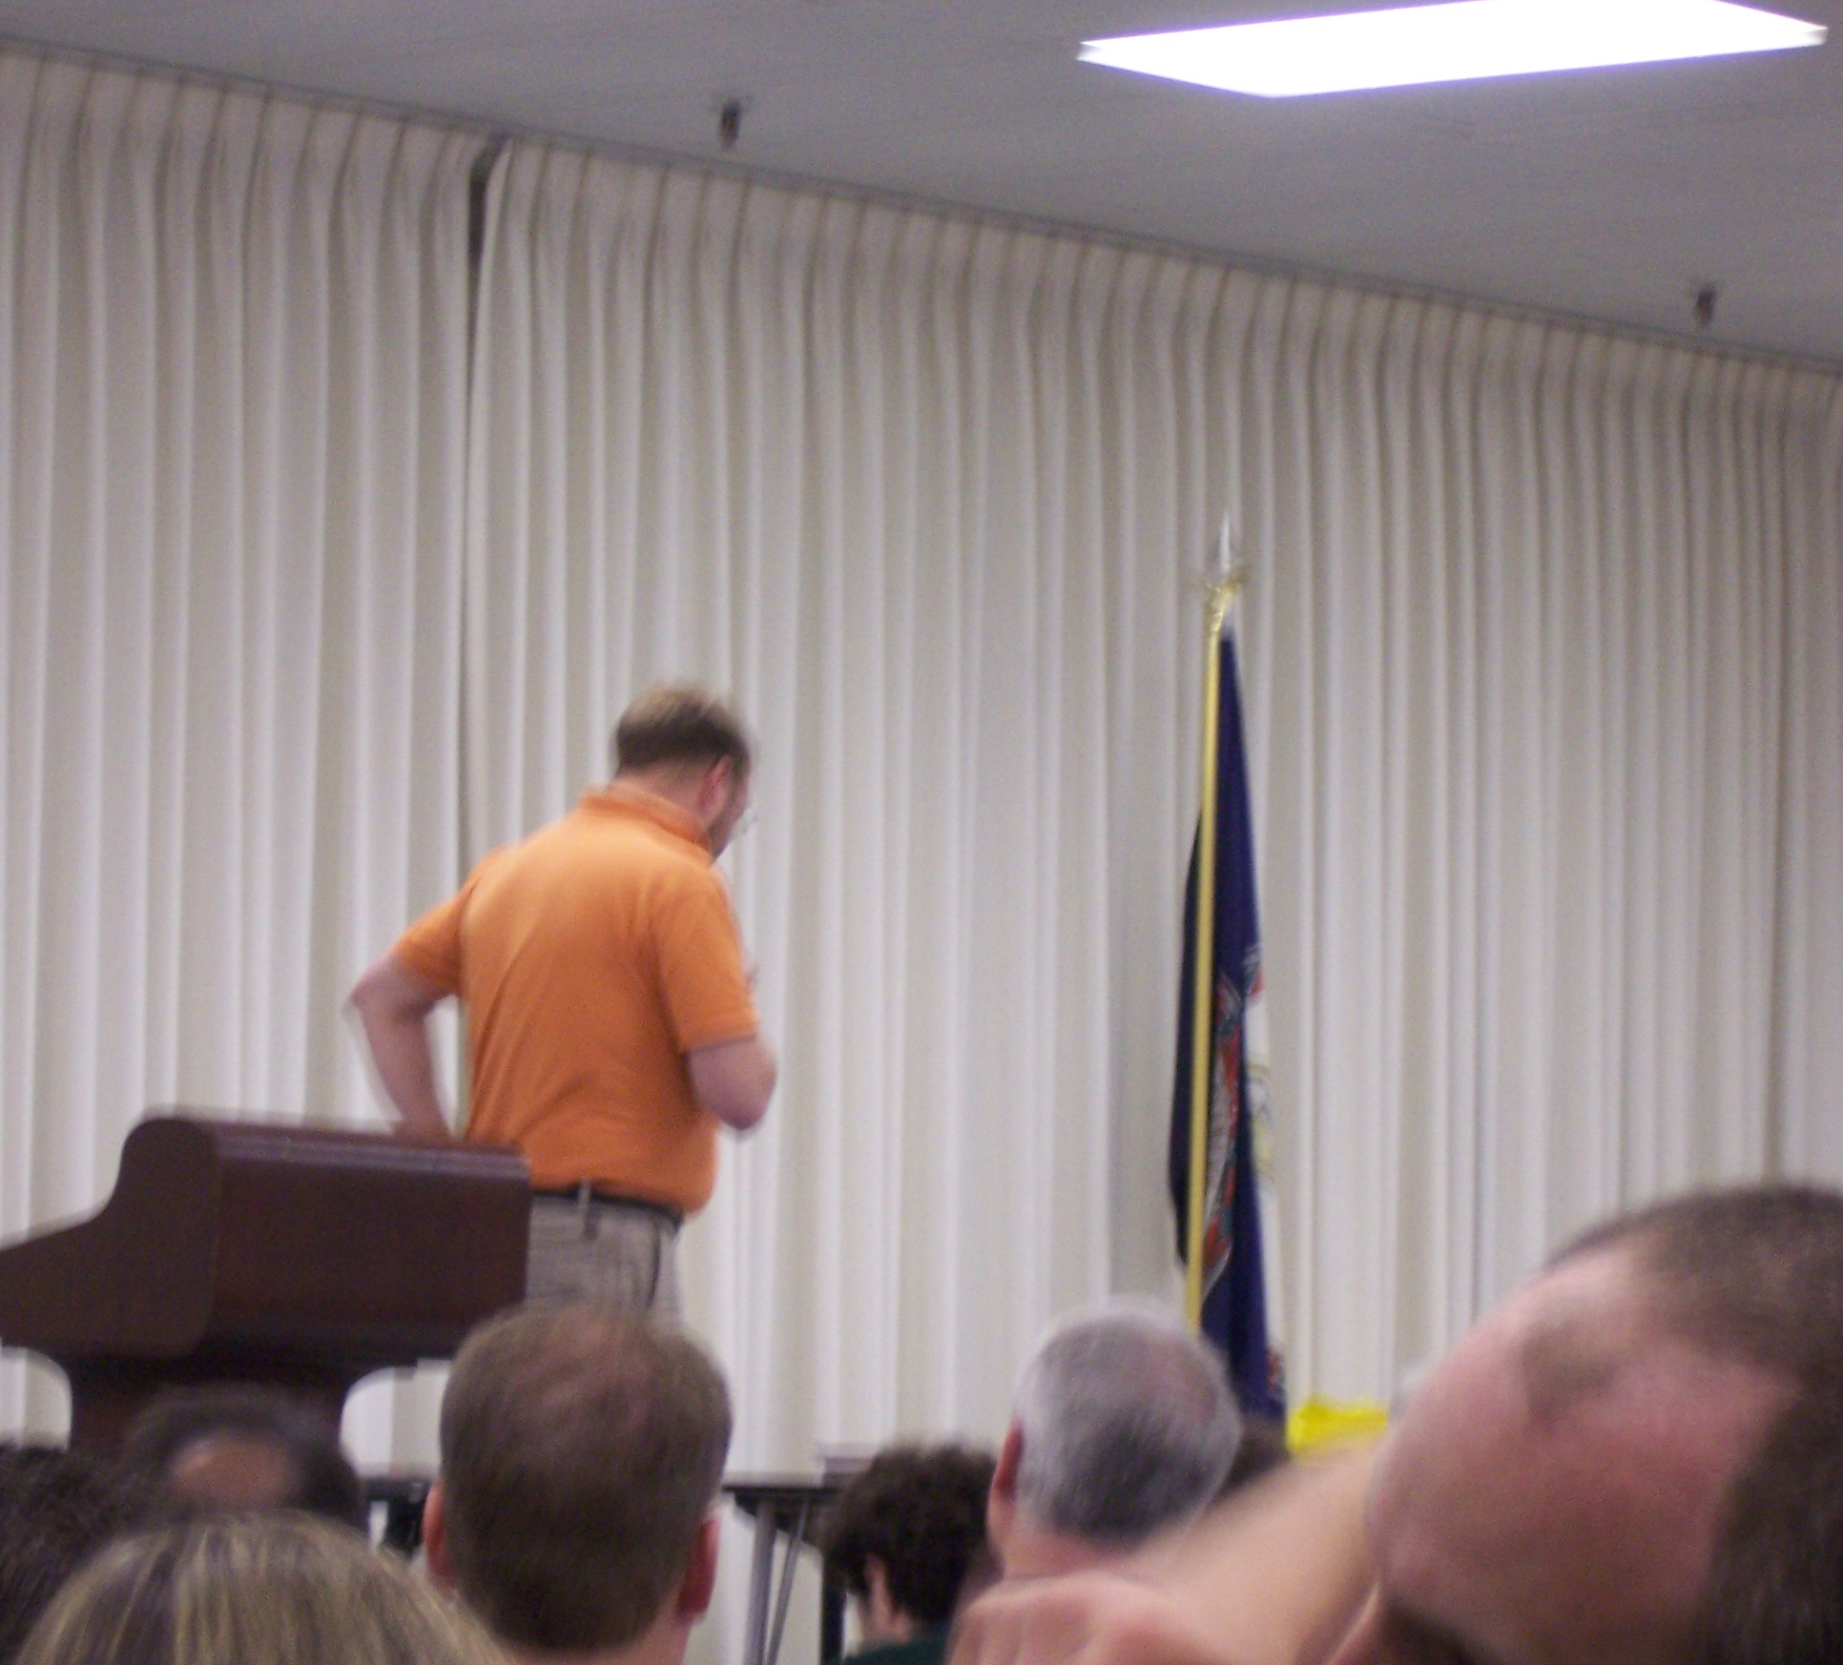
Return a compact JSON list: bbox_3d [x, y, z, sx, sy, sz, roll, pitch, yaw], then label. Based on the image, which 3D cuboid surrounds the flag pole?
[{"bbox_3d":[0.533,0.688,18.015,0.080,2.583,0.080,0,-5,39],"label":"flag pole"}]

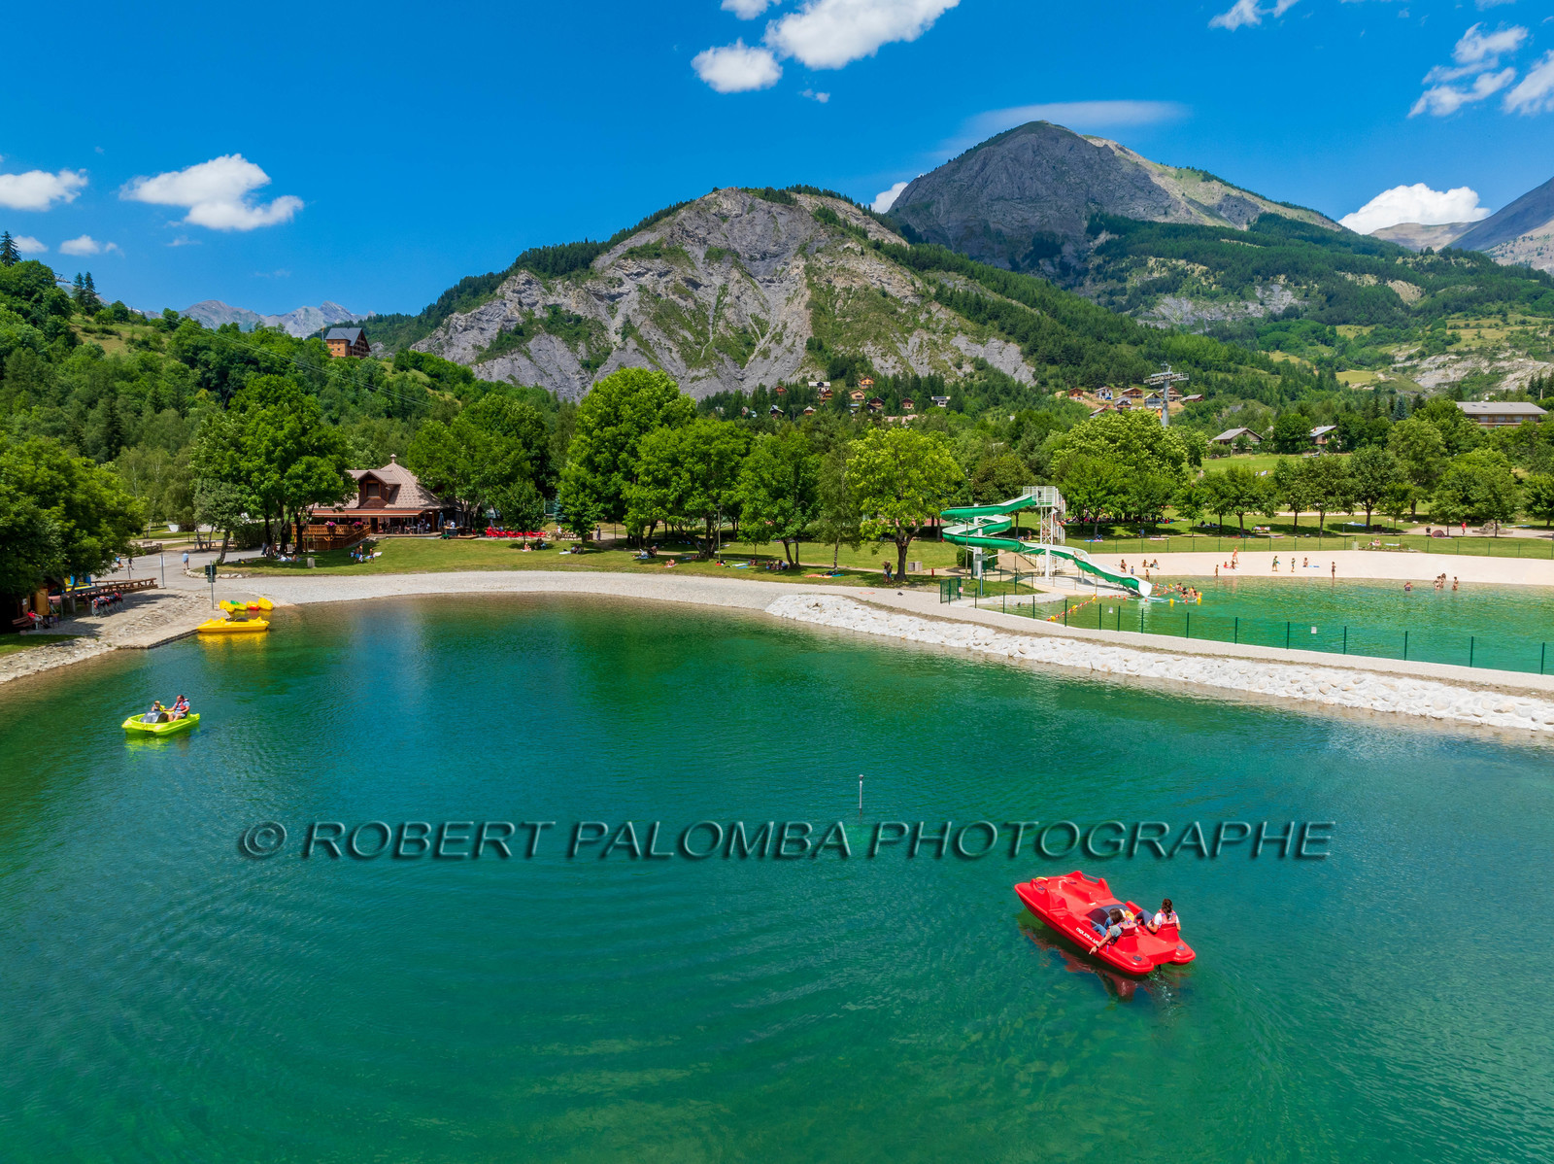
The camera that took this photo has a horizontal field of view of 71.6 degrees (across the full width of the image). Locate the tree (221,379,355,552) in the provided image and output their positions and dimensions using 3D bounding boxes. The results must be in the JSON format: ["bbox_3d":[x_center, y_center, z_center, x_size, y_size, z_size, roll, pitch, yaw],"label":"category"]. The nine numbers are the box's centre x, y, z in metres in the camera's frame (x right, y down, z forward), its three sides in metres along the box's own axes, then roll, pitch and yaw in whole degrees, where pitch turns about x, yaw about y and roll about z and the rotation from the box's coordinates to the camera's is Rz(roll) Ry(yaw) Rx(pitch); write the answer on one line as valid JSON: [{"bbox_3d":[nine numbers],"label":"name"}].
[{"bbox_3d":[-51.960,-12.449,114.356,13.540,18.340,13.270,0,5,0],"label":"tree"}]

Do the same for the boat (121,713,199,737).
[{"bbox_3d":[-22.750,5.042,39.981,1.550,0.700,2.550,1,5,16],"label":"boat"}]

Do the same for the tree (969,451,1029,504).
[{"bbox_3d":[26.555,-10.503,128.000,7.360,10.360,7.360,0,5,0],"label":"tree"}]

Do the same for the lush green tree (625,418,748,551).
[{"bbox_3d":[-8.844,-9.445,106.000,12.310,13.560,11.330,0,5,0],"label":"lush green tree"}]

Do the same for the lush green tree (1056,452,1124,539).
[{"bbox_3d":[37.453,-10.367,129.000,8.150,10.000,8.150,0,5,0],"label":"lush green tree"}]

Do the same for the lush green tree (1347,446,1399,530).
[{"bbox_3d":[71.424,-11.255,128.568,6.200,10.326,6.000,0,5,0],"label":"lush green tree"}]

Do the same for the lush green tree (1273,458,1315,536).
[{"bbox_3d":[63.477,-10.533,132.000,5.660,9.490,5.660,0,5,0],"label":"lush green tree"}]

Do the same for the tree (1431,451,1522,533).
[{"bbox_3d":[77.668,-9.898,119.591,9.840,9.680,9.650,0,5,0],"label":"tree"}]

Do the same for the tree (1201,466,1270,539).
[{"bbox_3d":[58.360,-10.090,136.000,8.100,9.100,7.800,0,5,0],"label":"tree"}]

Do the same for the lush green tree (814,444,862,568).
[{"bbox_3d":[5.517,-6.421,94.528,4.900,11.274,4.800,0,5,0],"label":"lush green tree"}]

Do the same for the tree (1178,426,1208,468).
[{"bbox_3d":[82.217,-26.485,213.523,6.740,8.370,6.610,0,5,0],"label":"tree"}]

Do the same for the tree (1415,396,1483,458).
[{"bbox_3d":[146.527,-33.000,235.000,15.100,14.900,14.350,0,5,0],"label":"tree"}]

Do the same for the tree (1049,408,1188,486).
[{"bbox_3d":[47.784,-16.133,149.348,19.600,15.576,18.000,0,5,0],"label":"tree"}]

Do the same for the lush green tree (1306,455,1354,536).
[{"bbox_3d":[62.903,-9.769,122.613,5.670,9.310,5.550,0,5,0],"label":"lush green tree"}]

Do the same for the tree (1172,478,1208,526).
[{"bbox_3d":[49.526,-9.021,129.000,4.360,6.860,4.360,0,5,0],"label":"tree"}]

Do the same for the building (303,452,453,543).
[{"bbox_3d":[-45.599,-9.855,124.598,17.300,9.794,14.500,0,5,0],"label":"building"}]

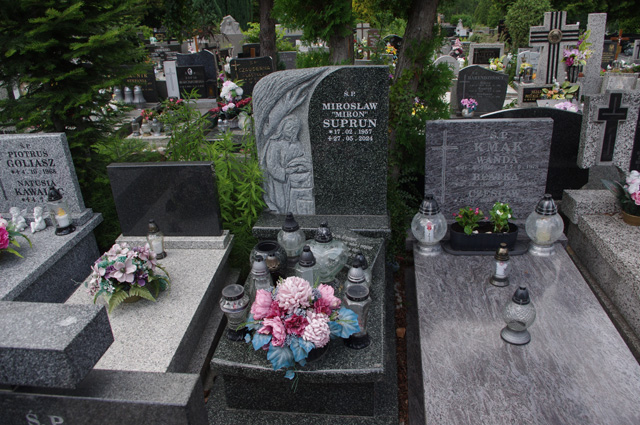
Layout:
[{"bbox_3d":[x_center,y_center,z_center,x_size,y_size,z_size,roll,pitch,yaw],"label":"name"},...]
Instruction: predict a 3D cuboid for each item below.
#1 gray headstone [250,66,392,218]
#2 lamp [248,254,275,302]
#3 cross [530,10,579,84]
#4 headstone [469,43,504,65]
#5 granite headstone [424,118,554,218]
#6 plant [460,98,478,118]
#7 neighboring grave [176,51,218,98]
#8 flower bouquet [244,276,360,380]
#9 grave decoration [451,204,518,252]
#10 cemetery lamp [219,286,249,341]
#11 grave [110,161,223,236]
[{"bbox_3d":[0.011,-0.393,2.758,0.735,0.845,0.090,0,22,7],"label":"gray headstone"},{"bbox_3d":[-0.266,0.297,2.147,0.109,0.234,0.109,0,27,9],"label":"lamp"},{"bbox_3d":[3.430,-2.389,6.986,0.710,1.030,0.160,0,23,9],"label":"cross"},{"bbox_3d":[3.191,-3.055,9.184,0.660,0.410,0.120,0,23,7],"label":"headstone"},{"bbox_3d":[0.981,-0.249,2.852,0.696,0.589,0.070,0,21,9],"label":"granite headstone"},{"bbox_3d":[1.778,-1.249,5.715,0.200,0.205,0.190,0,23,7],"label":"plant"},{"bbox_3d":[-1.985,-2.224,7.756,0.630,0.730,0.120,0,23,7],"label":"neighboring grave"},{"bbox_3d":[-0.049,0.421,1.870,0.440,0.280,0.380,0,23,7],"label":"flower bouquet"},{"bbox_3d":[0.803,0.052,2.336,0.330,0.235,0.160,0,23,9],"label":"grave decoration"},{"bbox_3d":[-0.349,0.414,1.972,0.128,0.225,0.128,0,27,9],"label":"cemetery lamp"},{"bbox_3d":[-0.899,-0.075,2.855,0.640,0.450,0.080,0,23,9],"label":"grave"}]

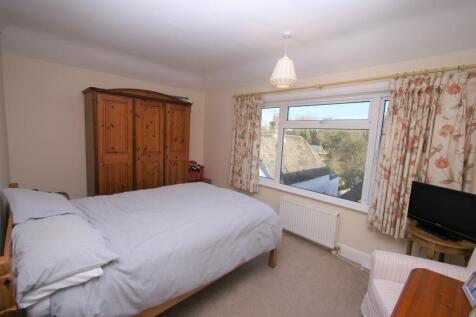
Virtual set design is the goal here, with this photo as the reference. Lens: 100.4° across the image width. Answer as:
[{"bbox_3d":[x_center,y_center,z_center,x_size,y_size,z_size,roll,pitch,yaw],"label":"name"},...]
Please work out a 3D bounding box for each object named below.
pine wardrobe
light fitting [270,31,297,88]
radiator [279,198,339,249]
[{"bbox_3d":[-1.505,0.046,3.158,0.550,2.051,1.430,9,9,42],"label":"pine wardrobe"},{"bbox_3d":[0.509,-1.049,2.114,0.287,0.566,0.287,9,9,42],"label":"light fitting"},{"bbox_3d":[0.972,0.887,2.802,0.808,0.465,0.090,9,9,42],"label":"radiator"}]

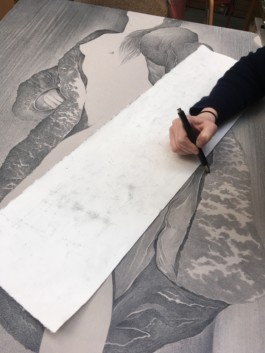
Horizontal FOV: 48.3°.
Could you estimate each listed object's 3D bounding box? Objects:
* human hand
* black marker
[{"bbox_3d":[0.131,-0.093,0.635,0.110,0.080,0.085,-18,59,-16],"label":"human hand"},{"bbox_3d":[0.129,-0.071,0.614,0.013,0.155,0.013,-25,25,13],"label":"black marker"}]

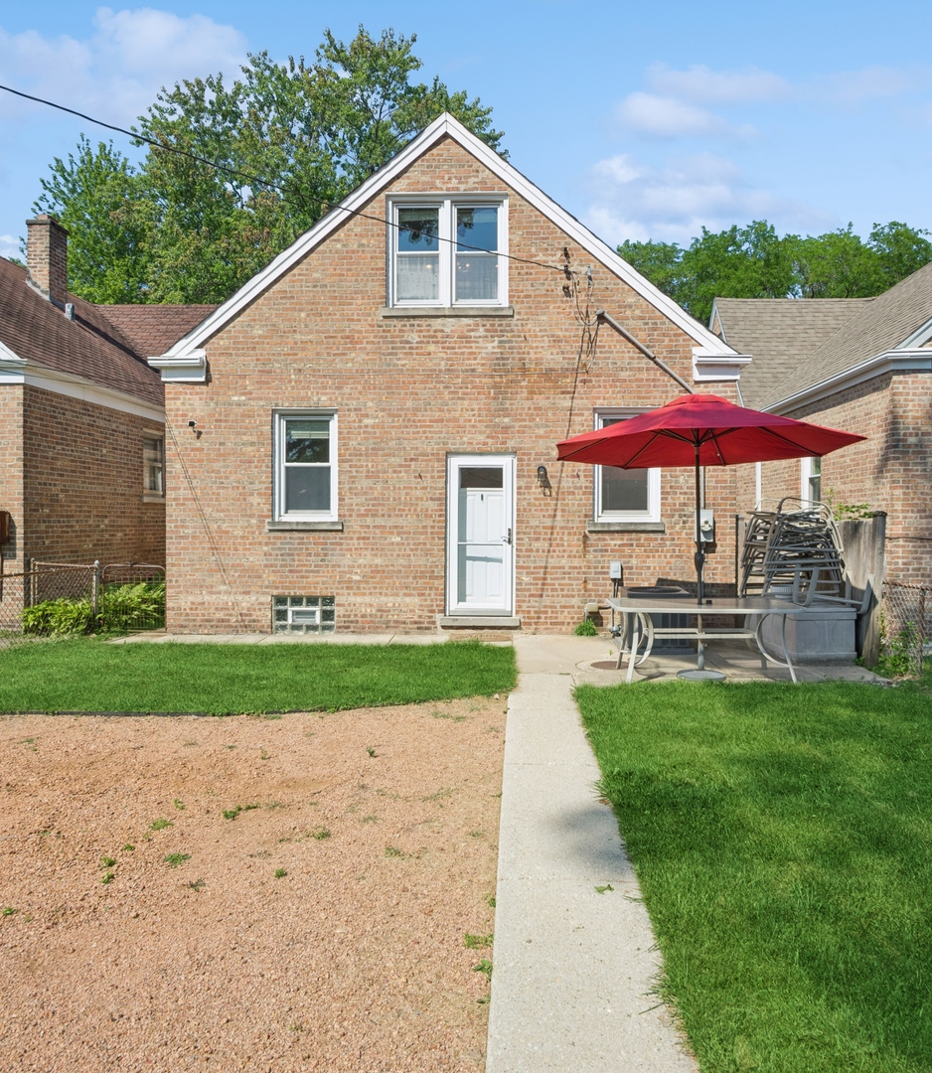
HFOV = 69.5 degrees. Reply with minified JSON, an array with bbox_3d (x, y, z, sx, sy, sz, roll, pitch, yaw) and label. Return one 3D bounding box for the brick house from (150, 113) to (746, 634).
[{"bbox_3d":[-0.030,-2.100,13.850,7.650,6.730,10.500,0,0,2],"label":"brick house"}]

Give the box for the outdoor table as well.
[{"bbox_3d":[2.180,0.980,6.280,1.730,0.690,1.050,0,0,2],"label":"outdoor table"}]

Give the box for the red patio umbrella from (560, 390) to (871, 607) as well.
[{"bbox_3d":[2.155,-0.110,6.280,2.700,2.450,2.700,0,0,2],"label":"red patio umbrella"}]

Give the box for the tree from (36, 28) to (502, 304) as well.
[{"bbox_3d":[-7.200,-8.500,24.500,16.500,19.600,15.500,0,0,2],"label":"tree"}]

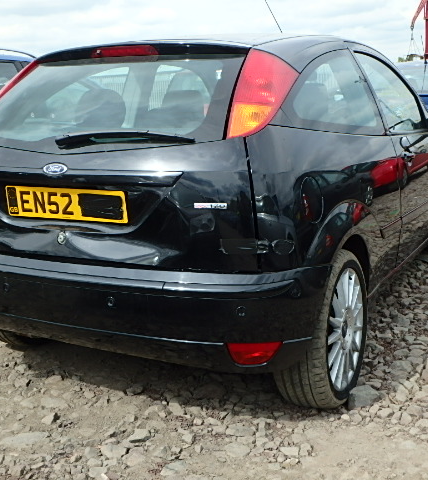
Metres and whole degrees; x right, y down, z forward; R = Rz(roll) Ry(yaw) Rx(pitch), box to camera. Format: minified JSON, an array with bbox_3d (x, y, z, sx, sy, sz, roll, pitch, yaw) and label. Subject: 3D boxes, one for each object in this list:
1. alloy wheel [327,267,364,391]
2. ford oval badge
[{"bbox_3d":[0.434,0.331,2.557,0.190,0.456,0.456,5,15,28],"label":"alloy wheel"},{"bbox_3d":[-0.528,-0.237,2.218,0.112,0.044,0.012,5,3,28],"label":"ford oval badge"}]

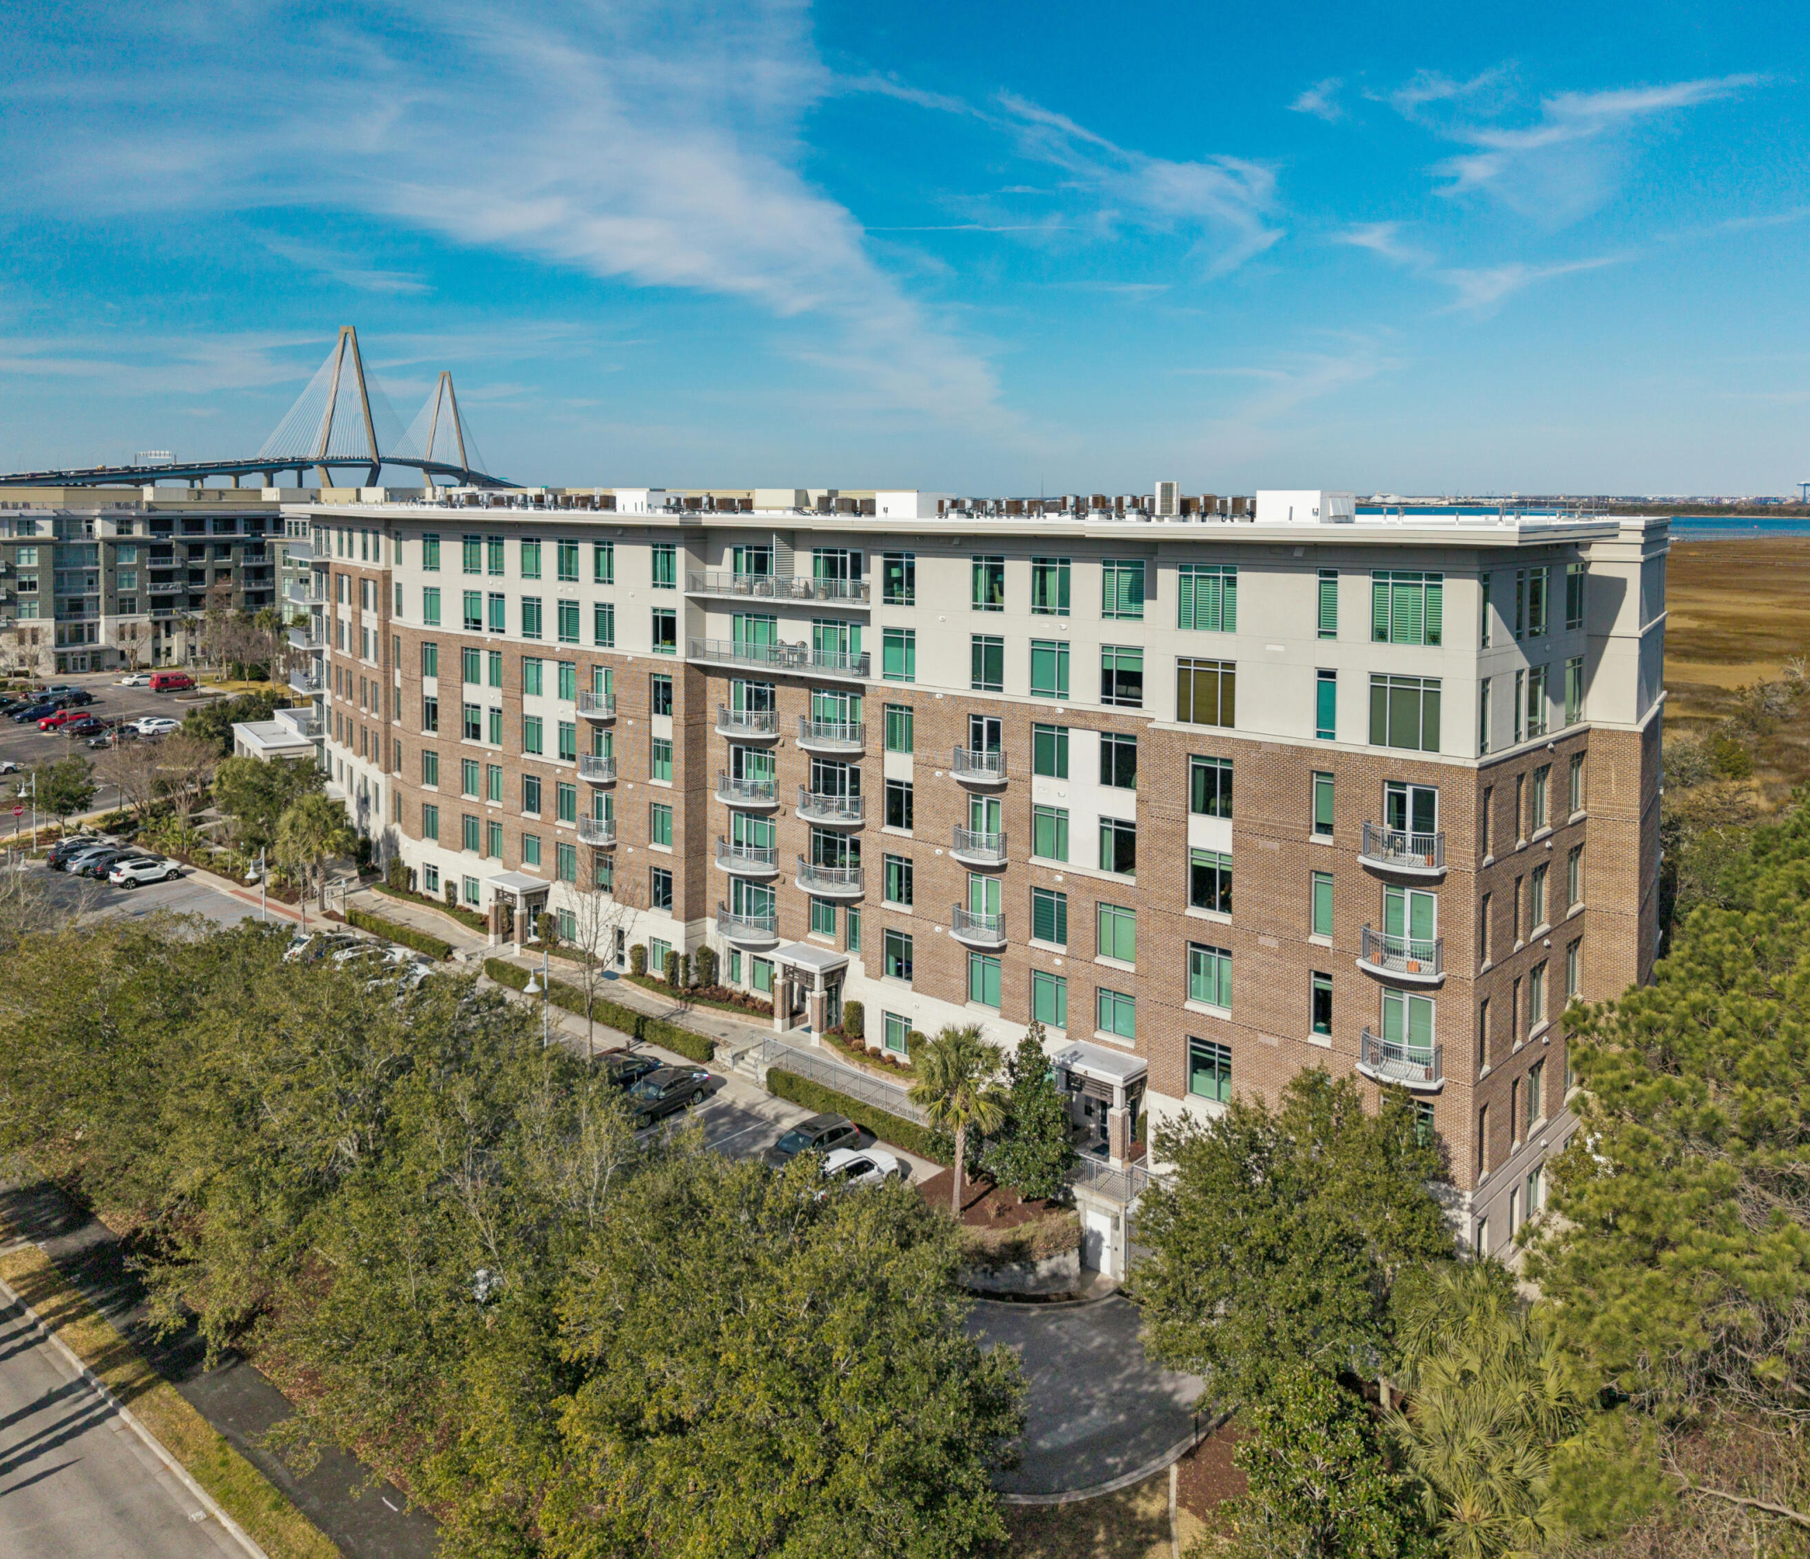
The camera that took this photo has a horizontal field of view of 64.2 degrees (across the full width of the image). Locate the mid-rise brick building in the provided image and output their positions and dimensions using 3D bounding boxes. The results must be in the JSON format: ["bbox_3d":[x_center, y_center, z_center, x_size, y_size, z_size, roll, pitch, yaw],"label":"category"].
[{"bbox_3d":[-6.432,-2.794,76.988,83.000,23.600,19.800,10,14,43],"label":"mid-rise brick building"}]

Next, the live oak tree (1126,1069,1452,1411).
[{"bbox_3d":[10.526,13.006,39.500,8.700,9.900,8.400,0,10,0],"label":"live oak tree"}]

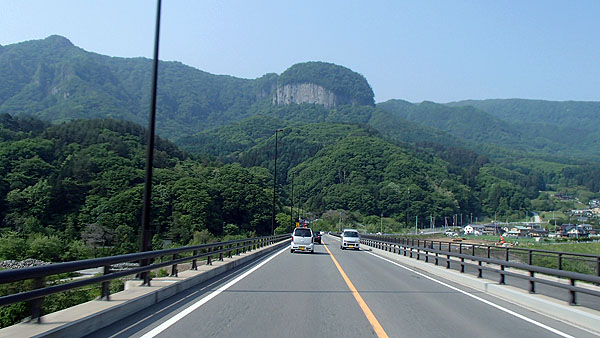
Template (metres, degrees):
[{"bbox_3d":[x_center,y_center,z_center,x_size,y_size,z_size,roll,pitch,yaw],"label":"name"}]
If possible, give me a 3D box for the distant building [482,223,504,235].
[{"bbox_3d":[121.589,37.576,280.000,11.000,7.200,8.000,2,-7,-6],"label":"distant building"}]

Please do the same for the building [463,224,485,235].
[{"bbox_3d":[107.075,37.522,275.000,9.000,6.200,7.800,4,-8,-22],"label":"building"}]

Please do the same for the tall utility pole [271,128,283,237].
[{"bbox_3d":[-2.280,1.793,45.211,0.900,11.200,0.300,1,-7,0],"label":"tall utility pole"}]

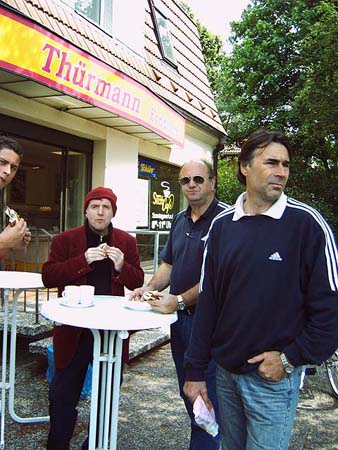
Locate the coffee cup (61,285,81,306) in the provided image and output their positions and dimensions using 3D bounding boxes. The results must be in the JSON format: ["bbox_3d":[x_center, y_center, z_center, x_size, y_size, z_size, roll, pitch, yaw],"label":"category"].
[{"bbox_3d":[-0.513,0.369,2.530,0.100,0.081,0.081,2,1,-3],"label":"coffee cup"}]

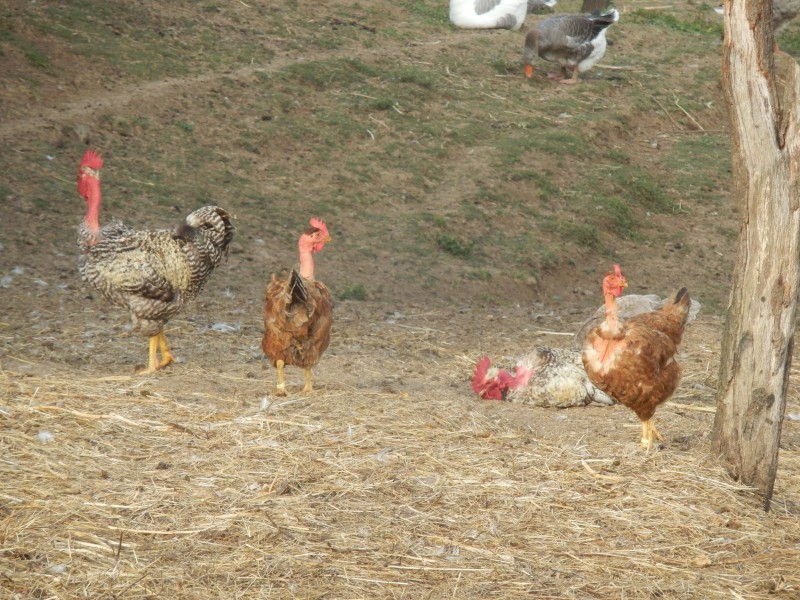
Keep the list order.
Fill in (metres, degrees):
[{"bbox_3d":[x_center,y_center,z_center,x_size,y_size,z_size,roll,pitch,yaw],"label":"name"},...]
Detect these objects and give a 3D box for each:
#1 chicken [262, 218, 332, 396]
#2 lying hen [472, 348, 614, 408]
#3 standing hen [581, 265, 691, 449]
[{"bbox_3d":[-0.261,0.019,15.700,0.185,0.440,0.350,1,5,12],"label":"chicken"},{"bbox_3d":[0.380,0.195,15.700,0.400,0.155,0.240,-2,5,-23],"label":"lying hen"},{"bbox_3d":[0.559,0.137,14.700,0.200,0.430,0.350,4,7,41],"label":"standing hen"}]

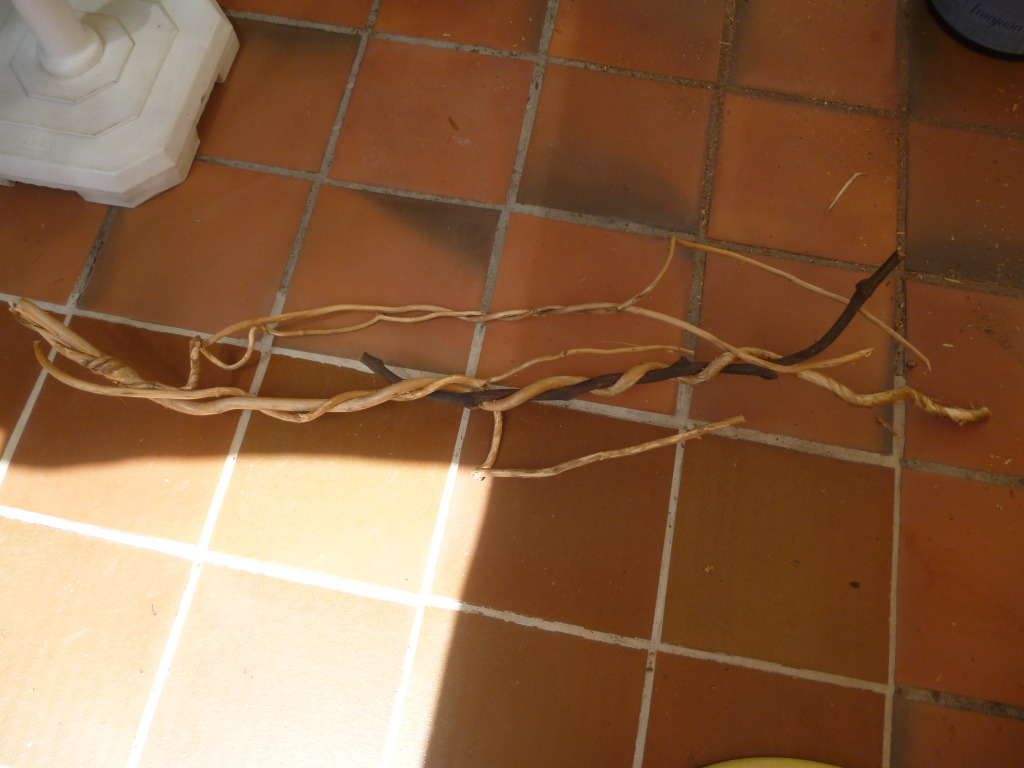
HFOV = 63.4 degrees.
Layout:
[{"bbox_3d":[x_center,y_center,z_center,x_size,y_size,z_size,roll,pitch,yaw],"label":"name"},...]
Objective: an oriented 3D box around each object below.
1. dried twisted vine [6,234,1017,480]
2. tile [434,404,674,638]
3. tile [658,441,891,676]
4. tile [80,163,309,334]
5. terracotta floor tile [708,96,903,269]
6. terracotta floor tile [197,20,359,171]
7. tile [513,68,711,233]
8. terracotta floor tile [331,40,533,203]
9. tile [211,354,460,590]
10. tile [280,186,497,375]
[{"bbox_3d":[-0.033,-0.035,1.183,1.370,0.080,0.345,-6,69,-3],"label":"dried twisted vine"},{"bbox_3d":[0.062,0.177,1.147,0.289,0.012,0.286,10,69,3],"label":"tile"},{"bbox_3d":[0.366,0.228,1.129,0.289,0.012,0.286,10,69,3],"label":"tile"},{"bbox_3d":[-0.488,-0.217,1.297,0.289,0.012,0.286,10,69,3],"label":"tile"},{"bbox_3d":[0.479,-0.338,1.353,0.289,0.012,0.286,10,69,3],"label":"terracotta floor tile"},{"bbox_3d":[-0.430,-0.498,1.408,0.289,0.012,0.286,10,69,3],"label":"terracotta floor tile"},{"bbox_3d":[0.176,-0.393,1.372,0.289,0.012,0.286,10,69,3],"label":"tile"},{"bbox_3d":[-0.128,-0.444,1.389,0.289,0.012,0.286,10,69,3],"label":"terracotta floor tile"},{"bbox_3d":[-0.241,0.117,1.167,0.289,0.012,0.286,10,69,3],"label":"tile"},{"bbox_3d":[-0.184,-0.164,1.279,0.289,0.012,0.286,10,69,3],"label":"tile"}]

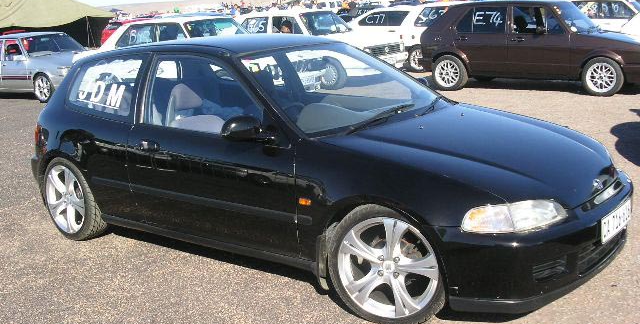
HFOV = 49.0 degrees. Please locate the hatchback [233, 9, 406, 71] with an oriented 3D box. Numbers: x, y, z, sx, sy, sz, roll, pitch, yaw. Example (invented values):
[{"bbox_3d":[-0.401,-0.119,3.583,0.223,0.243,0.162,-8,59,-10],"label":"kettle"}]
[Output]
[{"bbox_3d":[-0.341,-2.209,13.729,3.820,1.400,1.620,4,14,32],"label":"hatchback"}]

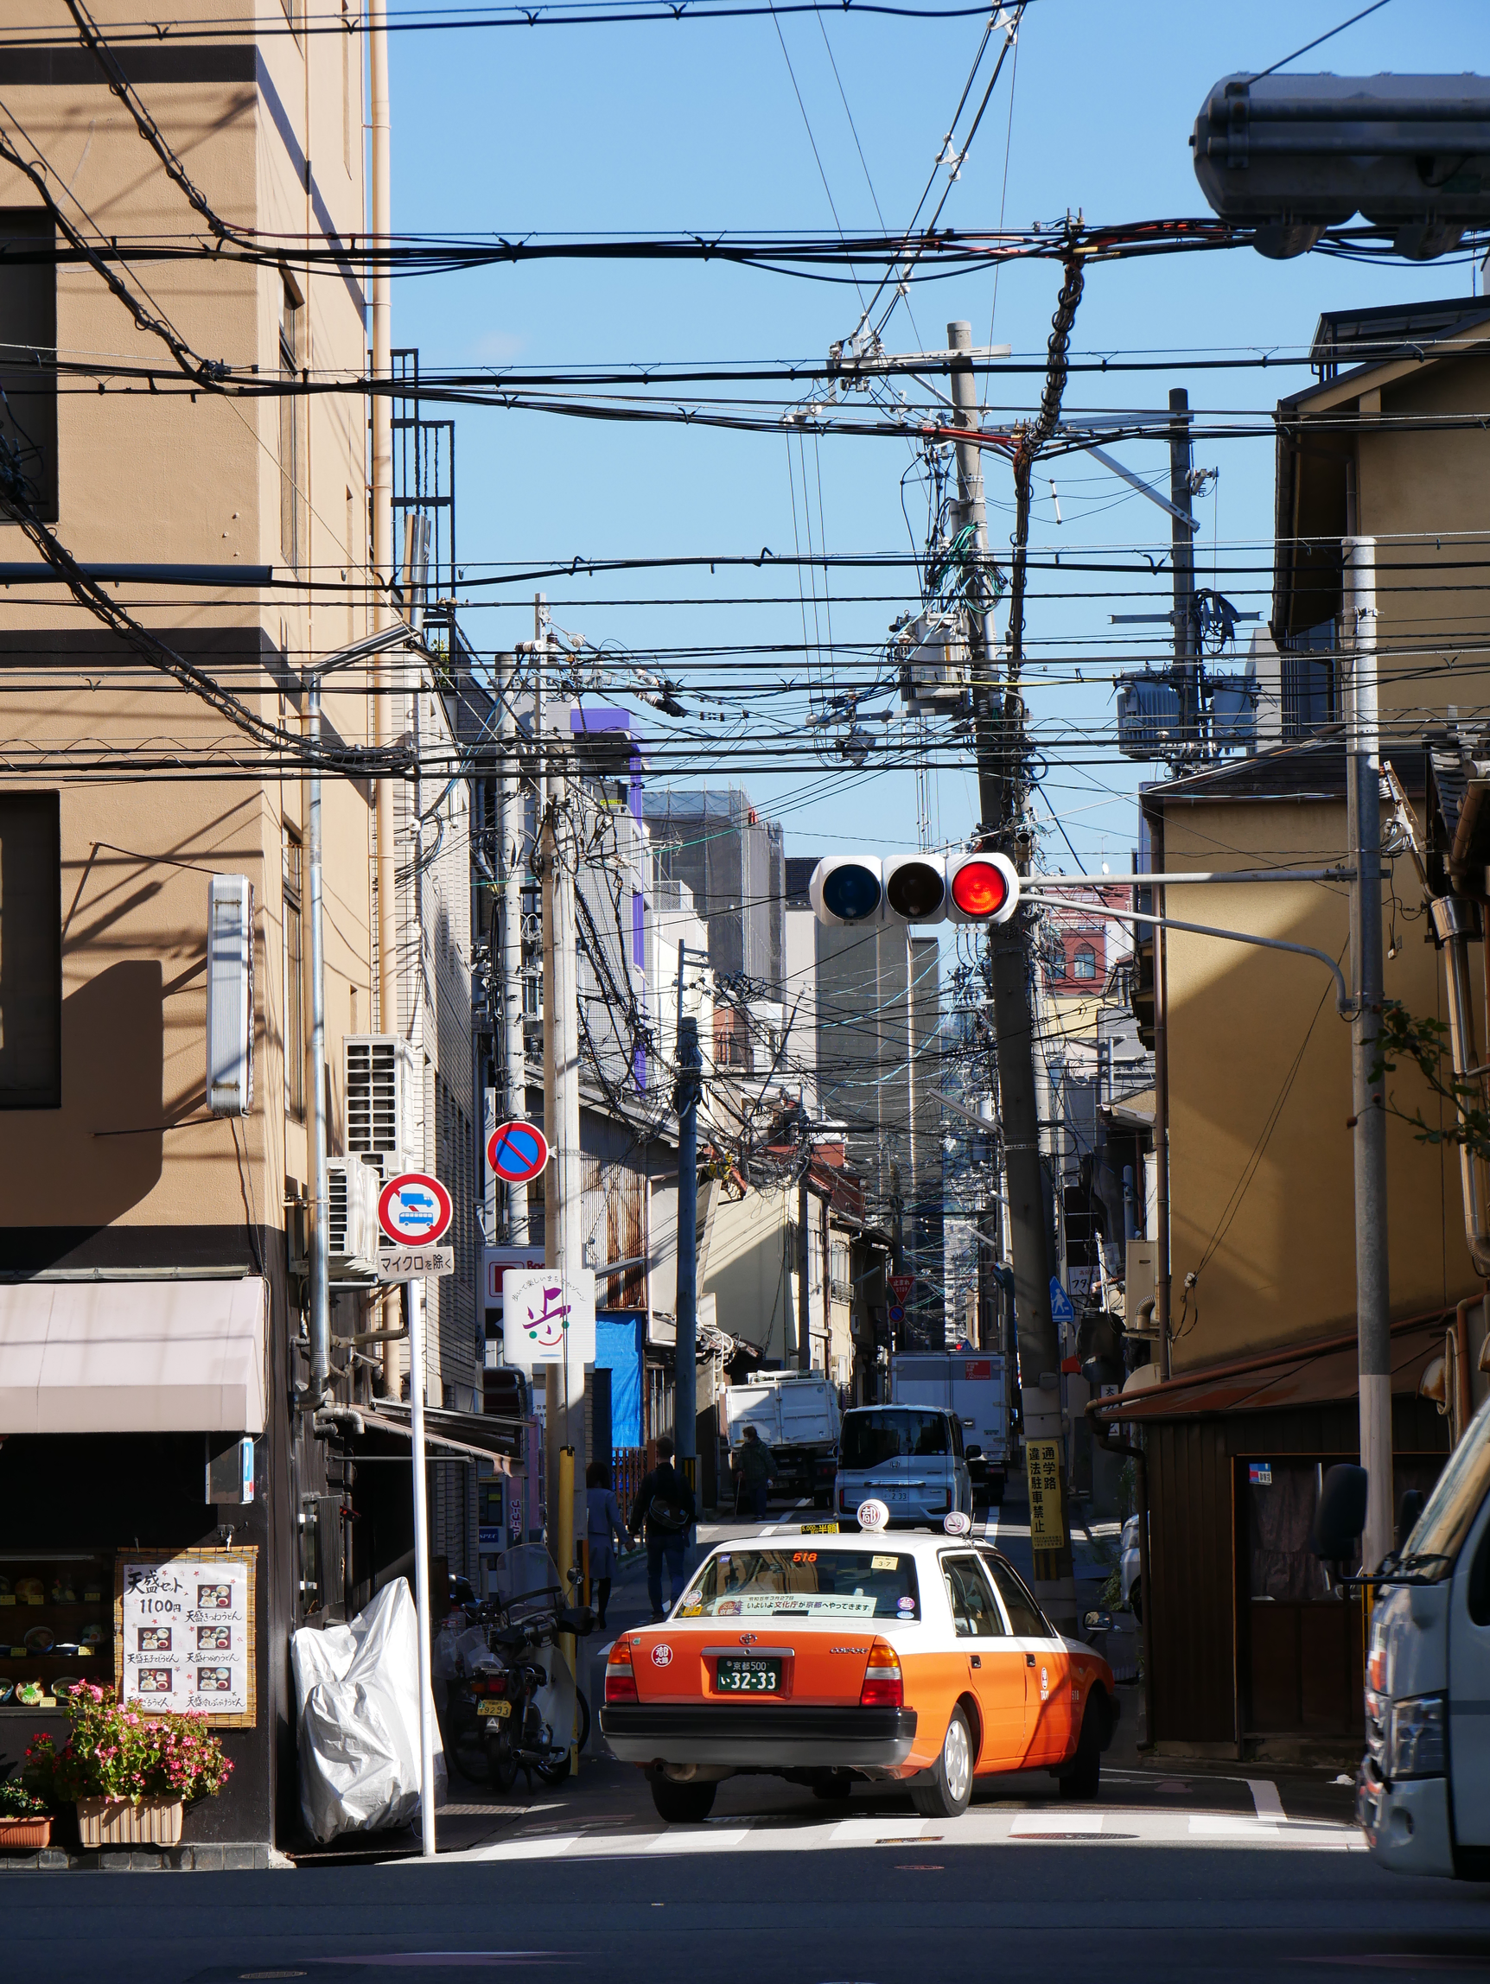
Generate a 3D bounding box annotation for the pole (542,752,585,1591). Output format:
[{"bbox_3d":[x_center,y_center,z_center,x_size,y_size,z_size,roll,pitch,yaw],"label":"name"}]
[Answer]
[{"bbox_3d":[-1.124,1.627,43.471,0.270,6.302,0.270,-1,-3,0],"label":"pole"}]

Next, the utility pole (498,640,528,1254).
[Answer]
[{"bbox_3d":[-2.202,1.353,66.254,0.270,9.362,0.270,-1,-3,0],"label":"utility pole"}]

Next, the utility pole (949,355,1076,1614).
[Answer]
[{"bbox_3d":[2.221,-0.093,57.804,0.340,11.234,0.340,-4,-3,0],"label":"utility pole"}]

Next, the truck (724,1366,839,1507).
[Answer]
[{"bbox_3d":[0.635,7.657,117.400,1.800,2.300,4.800,-4,-3,3],"label":"truck"}]

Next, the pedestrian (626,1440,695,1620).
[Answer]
[{"bbox_3d":[-0.791,5.074,65.000,0.620,1.750,0.420,-1,-3,2],"label":"pedestrian"}]

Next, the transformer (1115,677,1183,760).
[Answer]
[{"bbox_3d":[3.939,-2.664,67.000,0.640,0.820,0.640,-1,-3,11],"label":"transformer"}]

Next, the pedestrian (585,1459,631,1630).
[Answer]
[{"bbox_3d":[-1.333,5.179,64.300,0.480,1.570,0.360,-1,-3,3],"label":"pedestrian"}]

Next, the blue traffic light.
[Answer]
[{"bbox_3d":[0.565,-0.528,36.600,0.340,0.340,0.320,-1,-3,0],"label":"blue traffic light"}]

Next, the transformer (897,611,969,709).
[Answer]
[{"bbox_3d":[1.594,-2.796,58.000,0.540,0.830,0.540,-1,-3,0],"label":"transformer"}]

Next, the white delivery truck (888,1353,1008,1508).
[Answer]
[{"bbox_3d":[3.899,8.159,128.973,2.100,2.840,5.800,-1,-3,3],"label":"white delivery truck"}]

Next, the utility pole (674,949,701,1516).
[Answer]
[{"bbox_3d":[-0.708,3.227,85.000,0.300,7.550,0.300,0,-3,0],"label":"utility pole"}]

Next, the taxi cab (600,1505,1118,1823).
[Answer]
[{"bbox_3d":[0.682,3.580,37.047,1.720,1.620,4.620,-2,-3,17],"label":"taxi cab"}]

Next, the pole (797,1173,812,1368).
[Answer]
[{"bbox_3d":[1.177,6.527,133.170,0.250,6.245,0.250,-1,-3,0],"label":"pole"}]

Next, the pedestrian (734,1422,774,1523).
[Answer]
[{"bbox_3d":[0.158,7.543,108.000,0.480,1.550,0.520,1,-4,-35],"label":"pedestrian"}]

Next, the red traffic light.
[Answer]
[{"bbox_3d":[1.266,-0.552,36.600,0.380,0.380,0.320,-1,-3,0],"label":"red traffic light"}]

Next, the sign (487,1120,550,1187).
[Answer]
[{"bbox_3d":[-1.462,1.038,44.300,0.390,0.390,0.040,-1,-3,0],"label":"sign"}]

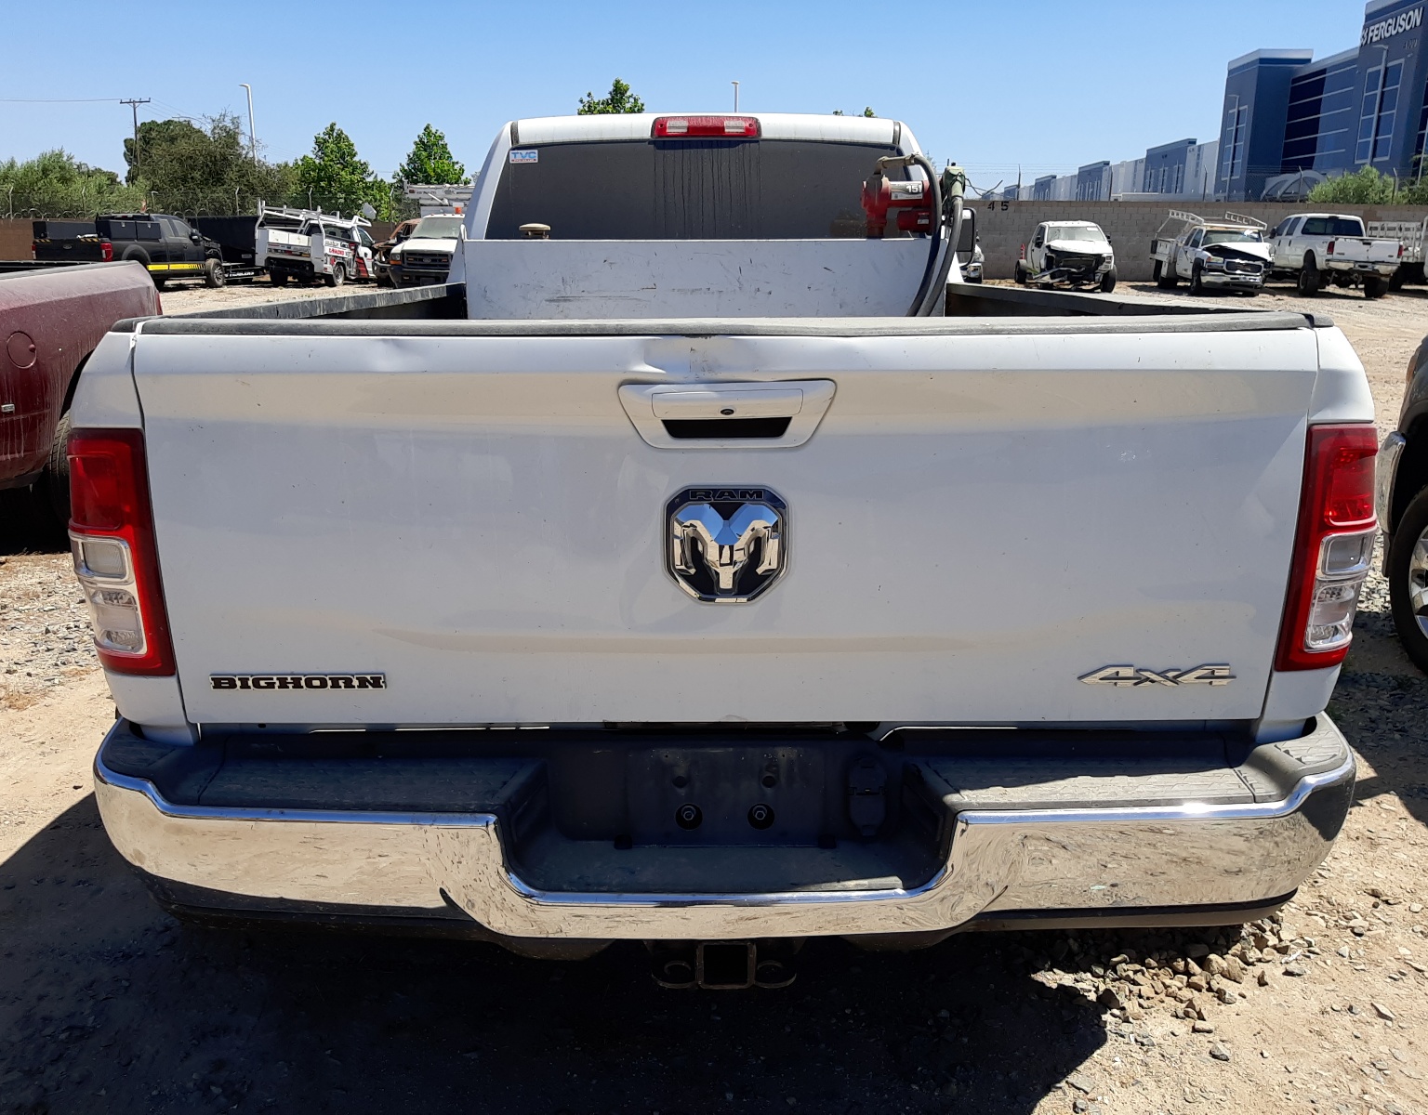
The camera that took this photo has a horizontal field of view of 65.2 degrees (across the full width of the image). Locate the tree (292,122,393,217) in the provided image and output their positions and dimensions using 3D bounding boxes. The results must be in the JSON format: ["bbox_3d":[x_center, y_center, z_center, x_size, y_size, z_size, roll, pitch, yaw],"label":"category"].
[{"bbox_3d":[-16.384,-16.026,49.532,4.302,6.214,4.302,-5,17,-17],"label":"tree"}]

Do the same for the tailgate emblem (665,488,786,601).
[{"bbox_3d":[0.018,-0.017,1.593,0.176,0.176,0.025,0,16,-1],"label":"tailgate emblem"}]

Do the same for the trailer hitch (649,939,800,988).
[{"bbox_3d":[0.016,0.571,1.683,0.215,0.090,0.140,0,16,0],"label":"trailer hitch"}]

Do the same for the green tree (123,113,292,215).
[{"bbox_3d":[-26.227,-19.379,58.930,9.000,7.591,9.000,0,16,0],"label":"green tree"}]

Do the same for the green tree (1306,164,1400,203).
[{"bbox_3d":[25.004,-13.180,44.021,3.204,4.380,3.204,9,18,27],"label":"green tree"}]

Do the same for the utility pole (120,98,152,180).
[{"bbox_3d":[-45.828,-30.767,90.094,2.442,11.630,0.350,-3,16,-10],"label":"utility pole"}]

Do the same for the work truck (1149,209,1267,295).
[{"bbox_3d":[14.968,-9.223,33.631,2.000,2.400,5.900,2,16,7],"label":"work truck"}]

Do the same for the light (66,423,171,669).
[{"bbox_3d":[-0.868,-0.020,1.667,0.150,0.370,0.150,0,16,-1],"label":"light"}]

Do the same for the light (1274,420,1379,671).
[{"bbox_3d":[0.914,-0.024,1.686,0.150,0.374,0.130,0,16,0],"label":"light"}]

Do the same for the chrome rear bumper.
[{"bbox_3d":[0.009,0.379,1.717,1.910,0.270,0.360,0,16,-1],"label":"chrome rear bumper"}]

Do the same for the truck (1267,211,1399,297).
[{"bbox_3d":[17.953,-9.053,33.091,2.060,2.200,6.250,2,16,7],"label":"truck"}]

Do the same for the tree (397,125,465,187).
[{"bbox_3d":[-14.204,-18.515,57.099,3.900,6.863,3.900,0,16,0],"label":"tree"}]

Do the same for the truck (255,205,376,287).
[{"bbox_3d":[-12.079,-9.762,34.886,2.080,2.360,5.900,1,16,3],"label":"truck"}]

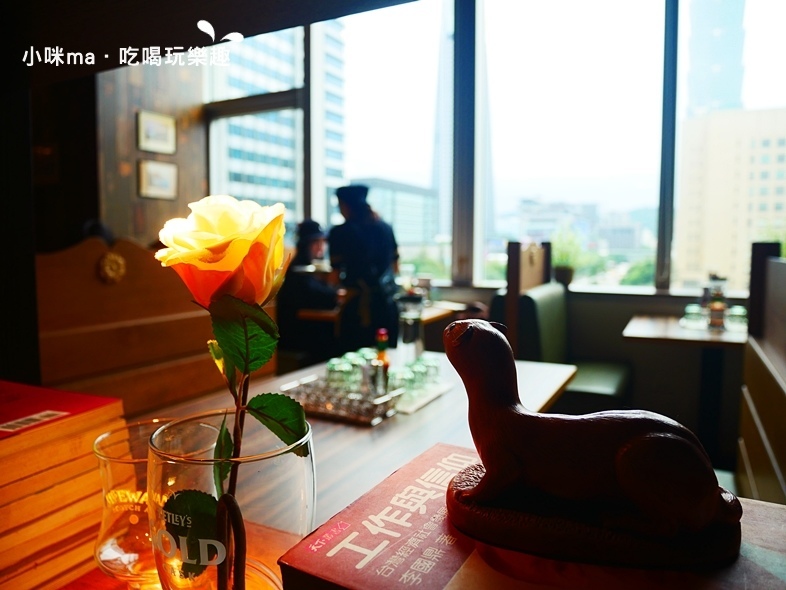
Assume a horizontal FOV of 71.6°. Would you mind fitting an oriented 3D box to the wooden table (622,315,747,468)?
[{"bbox_3d":[1.808,0.566,3.135,0.840,0.740,0.840,3,6,28],"label":"wooden table"}]

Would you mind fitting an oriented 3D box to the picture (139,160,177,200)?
[{"bbox_3d":[-2.209,-1.077,5.171,0.030,0.340,0.415,3,6,28],"label":"picture"}]

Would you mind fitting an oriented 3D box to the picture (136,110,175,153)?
[{"bbox_3d":[-2.203,-1.521,5.144,0.030,0.348,0.415,3,6,28],"label":"picture"}]

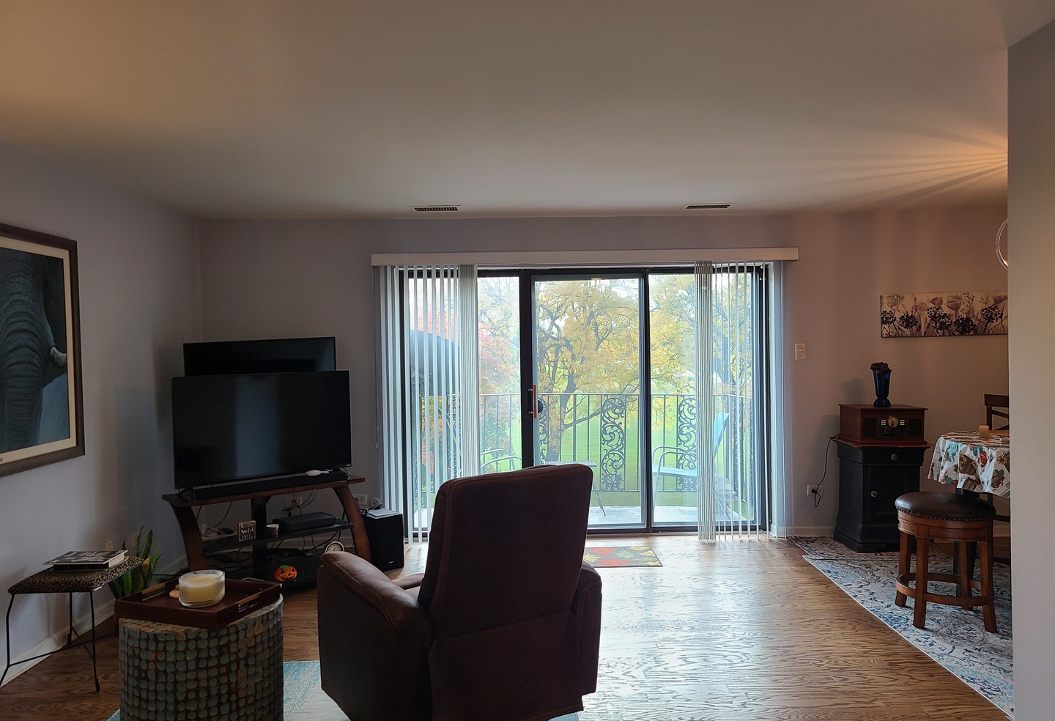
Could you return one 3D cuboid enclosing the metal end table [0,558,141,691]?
[{"bbox_3d":[-2.094,1.203,3.675,0.500,0.440,0.550,-1,1,0],"label":"metal end table"}]

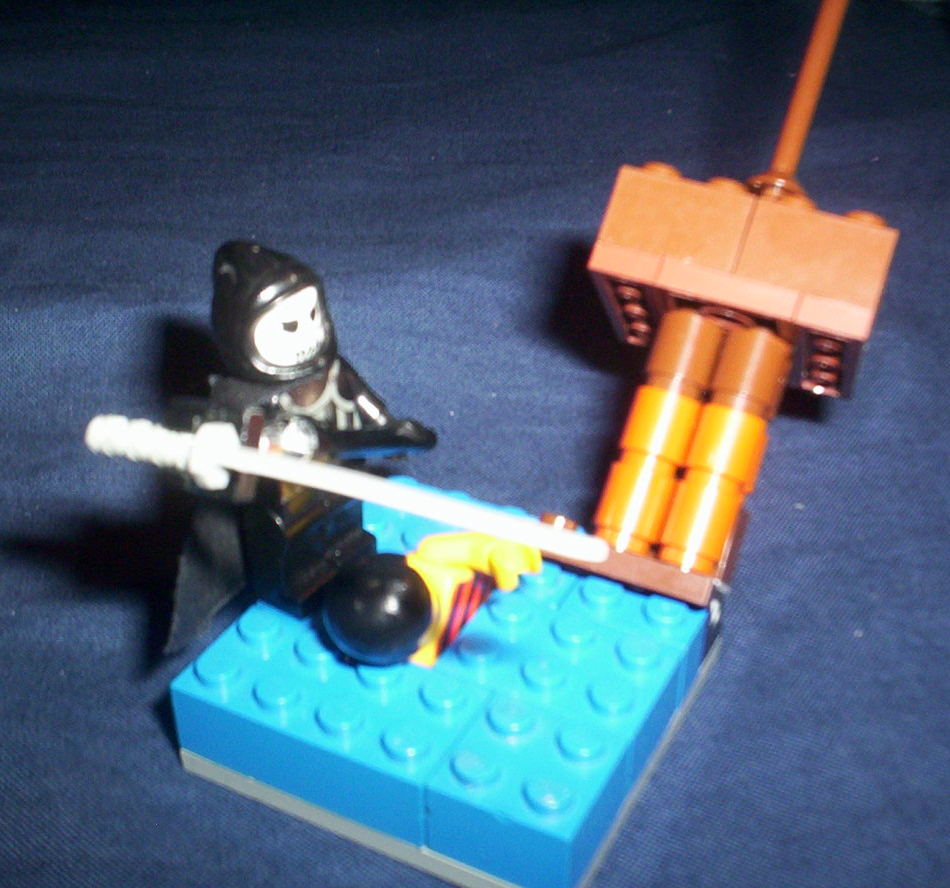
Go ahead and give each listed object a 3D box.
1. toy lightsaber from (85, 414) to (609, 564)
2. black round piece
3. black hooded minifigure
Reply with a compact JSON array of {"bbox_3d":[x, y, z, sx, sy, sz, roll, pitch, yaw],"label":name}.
[{"bbox_3d":[-0.014,0.005,0.132,0.055,0.007,0.006,12,33,8],"label":"toy lightsaber"},{"bbox_3d":[-0.011,0.018,0.142,0.012,0.012,0.011,0,-6,32],"label":"black round piece"},{"bbox_3d":[-0.020,0.000,0.147,0.024,0.043,0.030,15,34,24],"label":"black hooded minifigure"}]

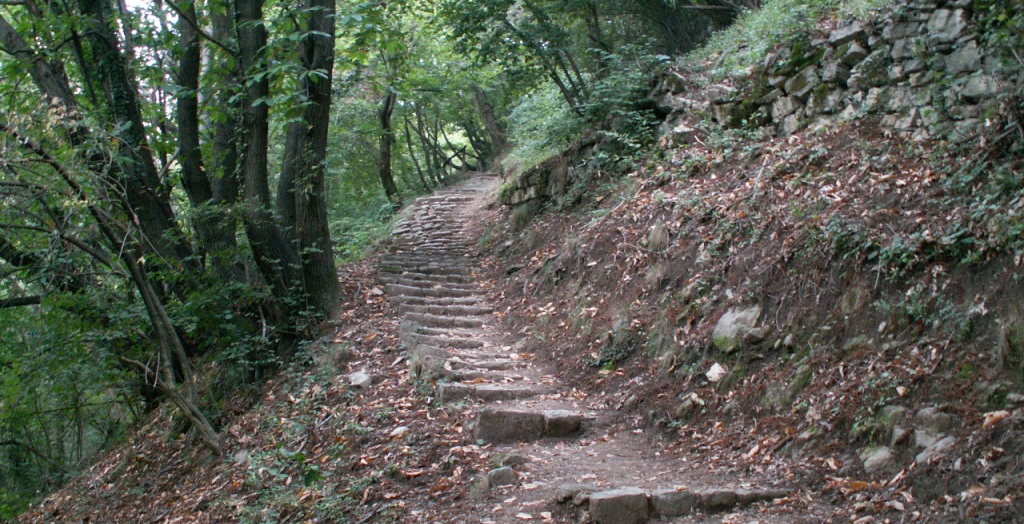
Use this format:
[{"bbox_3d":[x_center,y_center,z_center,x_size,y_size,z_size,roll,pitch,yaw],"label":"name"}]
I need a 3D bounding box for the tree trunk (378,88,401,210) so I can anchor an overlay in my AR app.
[{"bbox_3d":[-2.054,-1.935,17.500,0.370,2.000,0.330,0,-1,0],"label":"tree trunk"}]

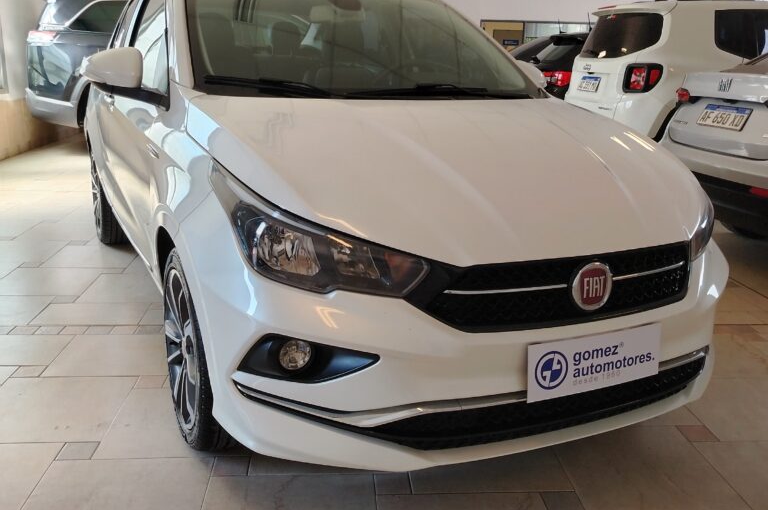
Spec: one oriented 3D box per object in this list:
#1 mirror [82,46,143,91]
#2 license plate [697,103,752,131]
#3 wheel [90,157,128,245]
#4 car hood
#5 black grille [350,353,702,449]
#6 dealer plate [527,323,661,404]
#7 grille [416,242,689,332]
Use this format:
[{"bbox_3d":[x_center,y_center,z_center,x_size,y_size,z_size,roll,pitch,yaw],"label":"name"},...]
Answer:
[{"bbox_3d":[-0.927,-0.636,2.437,0.205,0.150,0.150,-6,17,-25],"label":"mirror"},{"bbox_3d":[1.950,-0.790,4.080,0.015,0.130,0.400,22,10,-16],"label":"license plate"},{"bbox_3d":[-1.627,-0.379,4.296,0.205,0.615,0.615,-6,17,-25],"label":"wheel"},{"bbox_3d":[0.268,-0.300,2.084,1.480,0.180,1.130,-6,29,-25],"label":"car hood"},{"bbox_3d":[0.468,0.358,1.800,1.180,0.135,0.190,-6,17,-25],"label":"black grille"},{"bbox_3d":[0.504,0.251,1.671,0.400,0.130,0.012,-6,11,-25],"label":"dealer plate"},{"bbox_3d":[0.477,0.065,1.723,0.830,0.165,0.170,-6,17,-25],"label":"grille"}]

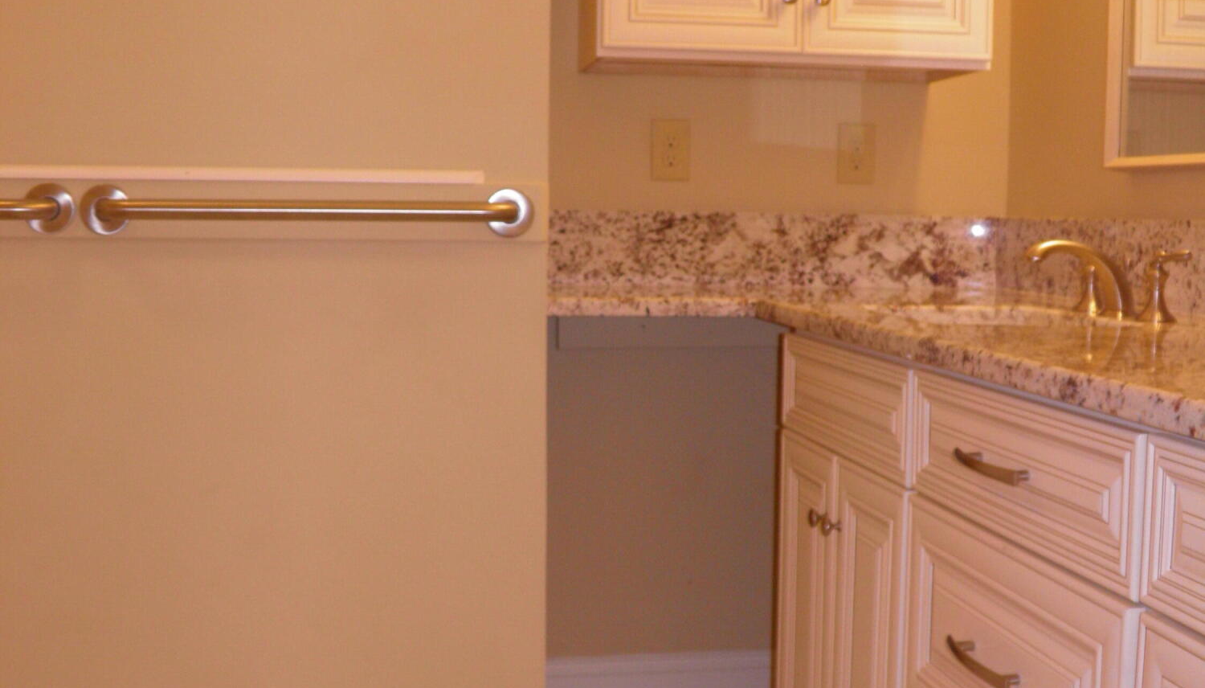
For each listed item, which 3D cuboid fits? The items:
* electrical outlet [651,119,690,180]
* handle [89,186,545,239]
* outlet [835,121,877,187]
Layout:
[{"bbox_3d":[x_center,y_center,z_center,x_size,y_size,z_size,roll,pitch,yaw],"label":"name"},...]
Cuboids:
[{"bbox_3d":[0.140,-0.394,2.837,0.082,0.125,0.010,0,5,-9],"label":"electrical outlet"},{"bbox_3d":[-0.438,-0.198,2.091,0.684,0.076,0.072,0,5,-9],"label":"handle"},{"bbox_3d":[0.530,-0.395,2.895,0.082,0.125,0.010,0,5,-9],"label":"outlet"}]

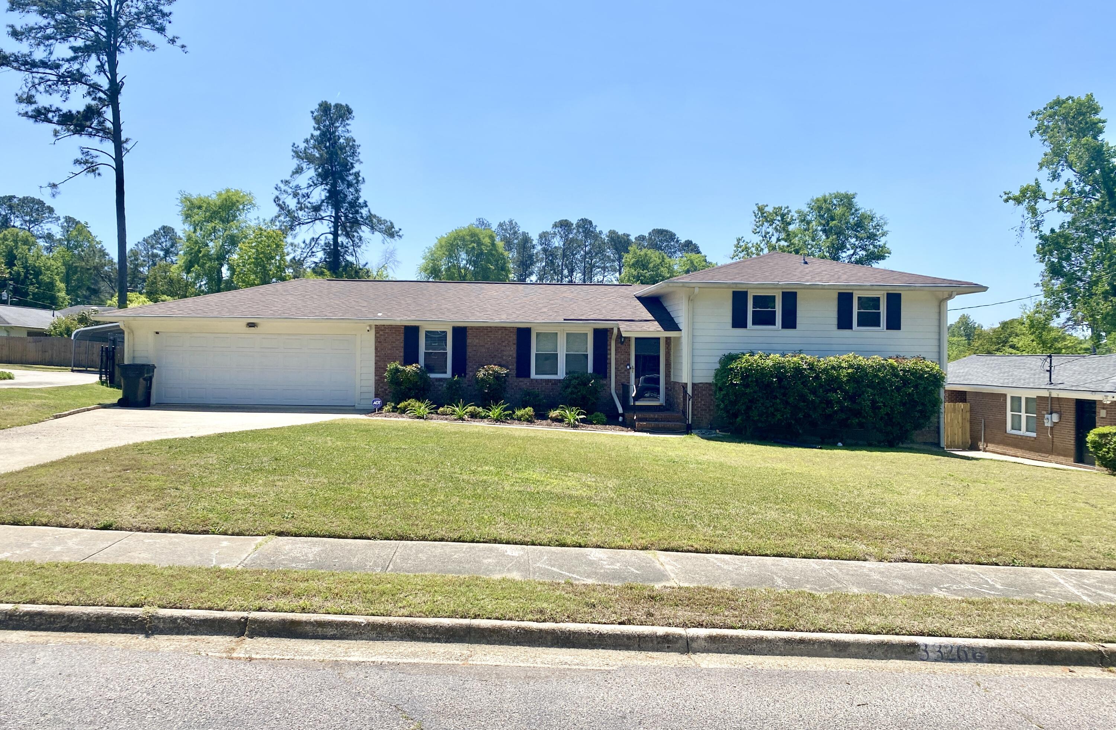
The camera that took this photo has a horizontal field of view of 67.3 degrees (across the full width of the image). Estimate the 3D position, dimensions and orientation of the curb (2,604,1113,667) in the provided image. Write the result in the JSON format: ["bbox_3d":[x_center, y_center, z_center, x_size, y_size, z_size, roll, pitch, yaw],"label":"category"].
[{"bbox_3d":[0.122,1.878,5.832,7.800,0.150,0.180,3,0,-3],"label":"curb"}]

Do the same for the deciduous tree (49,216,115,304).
[{"bbox_3d":[-37.558,-5.545,66.025,6.000,12.459,6.000,1,0,-3],"label":"deciduous tree"}]

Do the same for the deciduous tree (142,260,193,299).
[{"bbox_3d":[-25.705,-2.961,55.016,4.000,7.865,4.000,1,0,-3],"label":"deciduous tree"}]

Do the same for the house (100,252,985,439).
[{"bbox_3d":[-0.952,-0.808,26.773,23.689,5.516,11.032,1,0,-3],"label":"house"}]

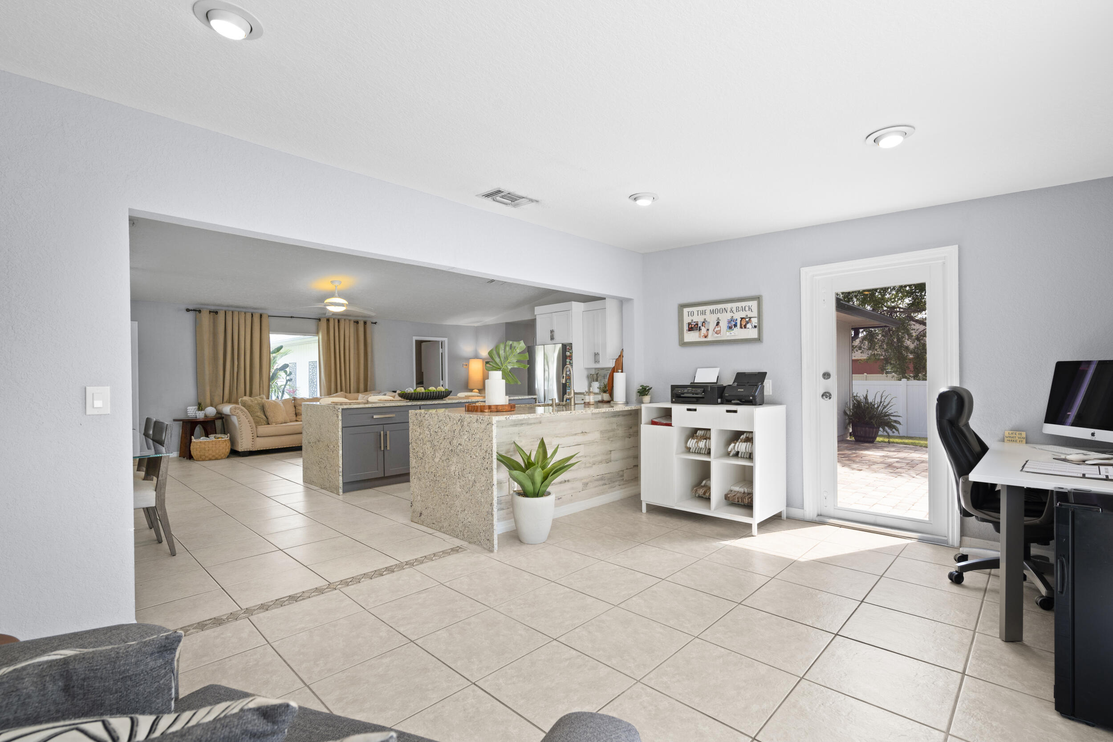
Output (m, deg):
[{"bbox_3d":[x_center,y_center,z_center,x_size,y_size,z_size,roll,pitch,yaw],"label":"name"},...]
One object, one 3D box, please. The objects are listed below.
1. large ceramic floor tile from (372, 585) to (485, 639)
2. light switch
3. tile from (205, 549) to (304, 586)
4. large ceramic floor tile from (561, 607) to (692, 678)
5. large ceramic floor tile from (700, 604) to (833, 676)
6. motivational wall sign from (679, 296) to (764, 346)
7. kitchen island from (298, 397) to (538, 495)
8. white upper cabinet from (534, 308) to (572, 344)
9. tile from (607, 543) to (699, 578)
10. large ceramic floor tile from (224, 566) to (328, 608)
[{"bbox_3d":[-0.649,1.229,2.547,0.448,0.010,0.448,-1,-1,44],"label":"large ceramic floor tile"},{"bbox_3d":[-1.984,0.130,2.142,0.012,0.121,0.075,-1,-1,44],"label":"light switch"},{"bbox_3d":[-1.932,1.260,3.160,0.451,0.012,0.451,-1,-1,44],"label":"tile"},{"bbox_3d":[0.316,1.220,2.249,0.447,0.010,0.447,-2,-2,44],"label":"large ceramic floor tile"},{"bbox_3d":[0.952,1.207,2.245,0.448,0.010,0.448,-1,-1,44],"label":"large ceramic floor tile"},{"bbox_3d":[1.494,-0.449,4.574,0.808,0.412,0.032,-2,-1,44],"label":"motivational wall sign"},{"bbox_3d":[-1.580,0.834,6.421,0.950,0.905,2.780,-1,-1,44],"label":"kitchen island"},{"bbox_3d":[0.167,-0.773,9.243,0.920,0.630,0.600,-1,-1,44],"label":"white upper cabinet"},{"bbox_3d":[0.624,1.233,3.214,0.450,0.012,0.450,-2,-1,44],"label":"tile"},{"bbox_3d":[-1.634,1.254,2.875,0.412,0.010,0.447,-2,-2,44],"label":"large ceramic floor tile"}]

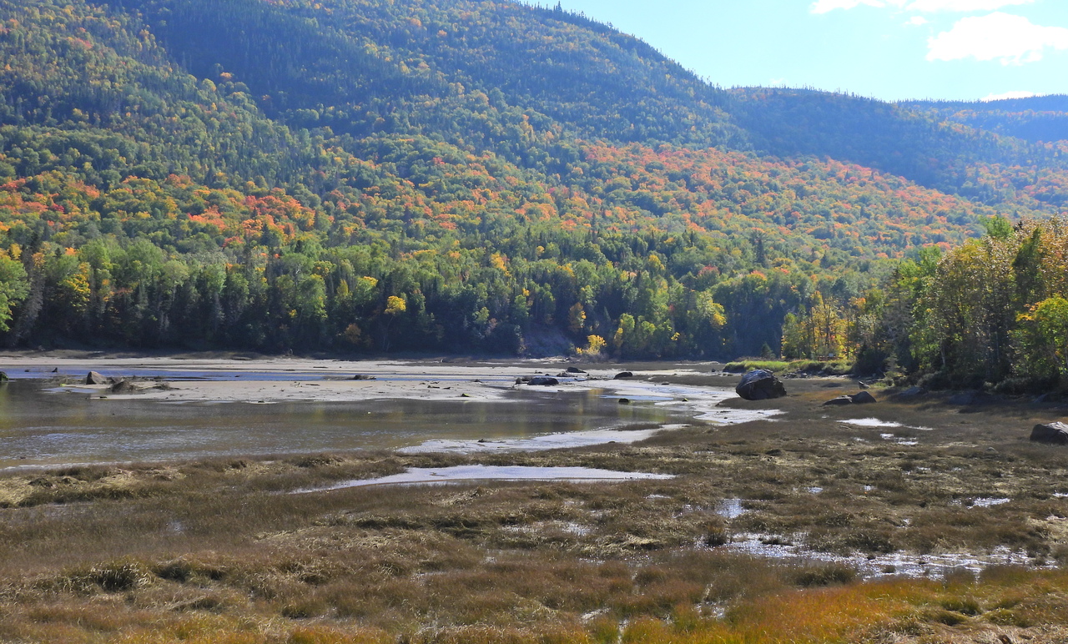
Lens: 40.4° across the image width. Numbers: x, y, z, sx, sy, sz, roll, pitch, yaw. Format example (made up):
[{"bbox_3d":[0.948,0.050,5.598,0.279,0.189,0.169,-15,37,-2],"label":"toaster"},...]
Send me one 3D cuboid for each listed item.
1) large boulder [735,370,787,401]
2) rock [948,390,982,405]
[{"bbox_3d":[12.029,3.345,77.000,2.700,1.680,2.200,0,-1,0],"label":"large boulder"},{"bbox_3d":[20.804,3.685,70.000,1.600,0.750,1.200,0,-1,0],"label":"rock"}]

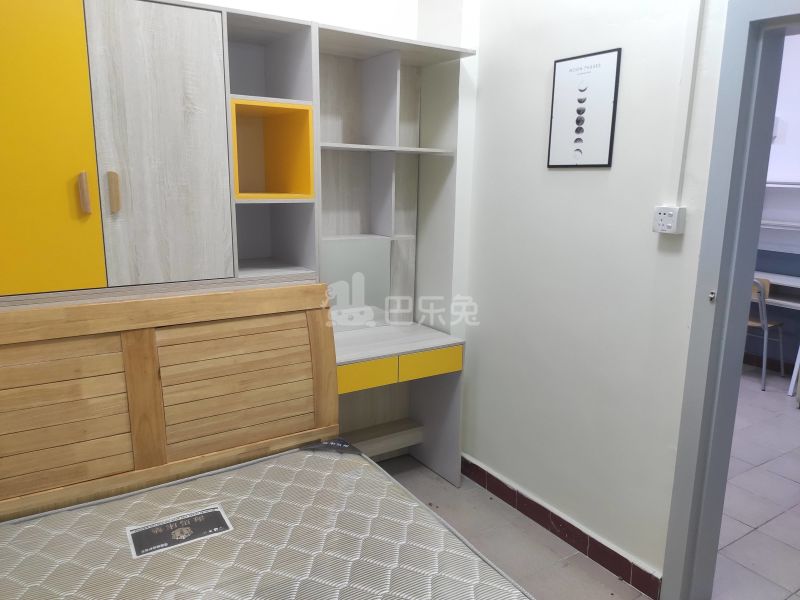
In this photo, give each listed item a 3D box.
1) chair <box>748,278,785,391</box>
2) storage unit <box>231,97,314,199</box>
[{"bbox_3d":[2.731,0.210,4.653,0.530,0.810,0.430,-9,15,-40],"label":"chair"},{"bbox_3d":[-0.603,-0.606,2.482,0.323,0.360,0.475,-6,13,-32],"label":"storage unit"}]

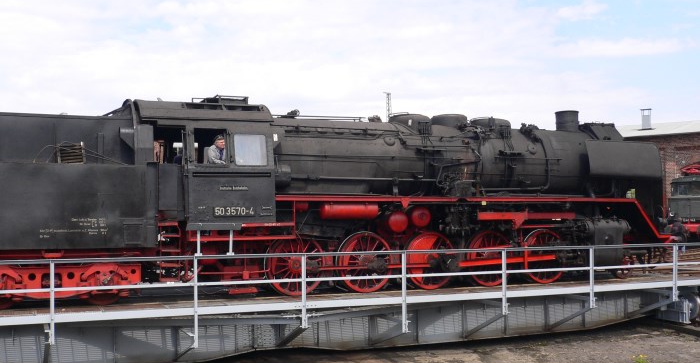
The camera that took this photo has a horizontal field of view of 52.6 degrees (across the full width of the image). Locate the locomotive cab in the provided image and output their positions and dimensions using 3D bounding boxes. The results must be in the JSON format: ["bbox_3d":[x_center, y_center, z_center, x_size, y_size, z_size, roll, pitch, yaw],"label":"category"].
[{"bbox_3d":[-3.356,-0.450,15.546,2.740,2.920,3.000,1,-2,-22],"label":"locomotive cab"}]

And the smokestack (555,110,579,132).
[{"bbox_3d":[5.917,-1.643,19.339,0.640,0.580,0.640,0,-2,0],"label":"smokestack"}]

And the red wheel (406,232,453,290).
[{"bbox_3d":[1.862,1.851,16.773,1.400,1.400,0.160,1,-2,-22],"label":"red wheel"}]

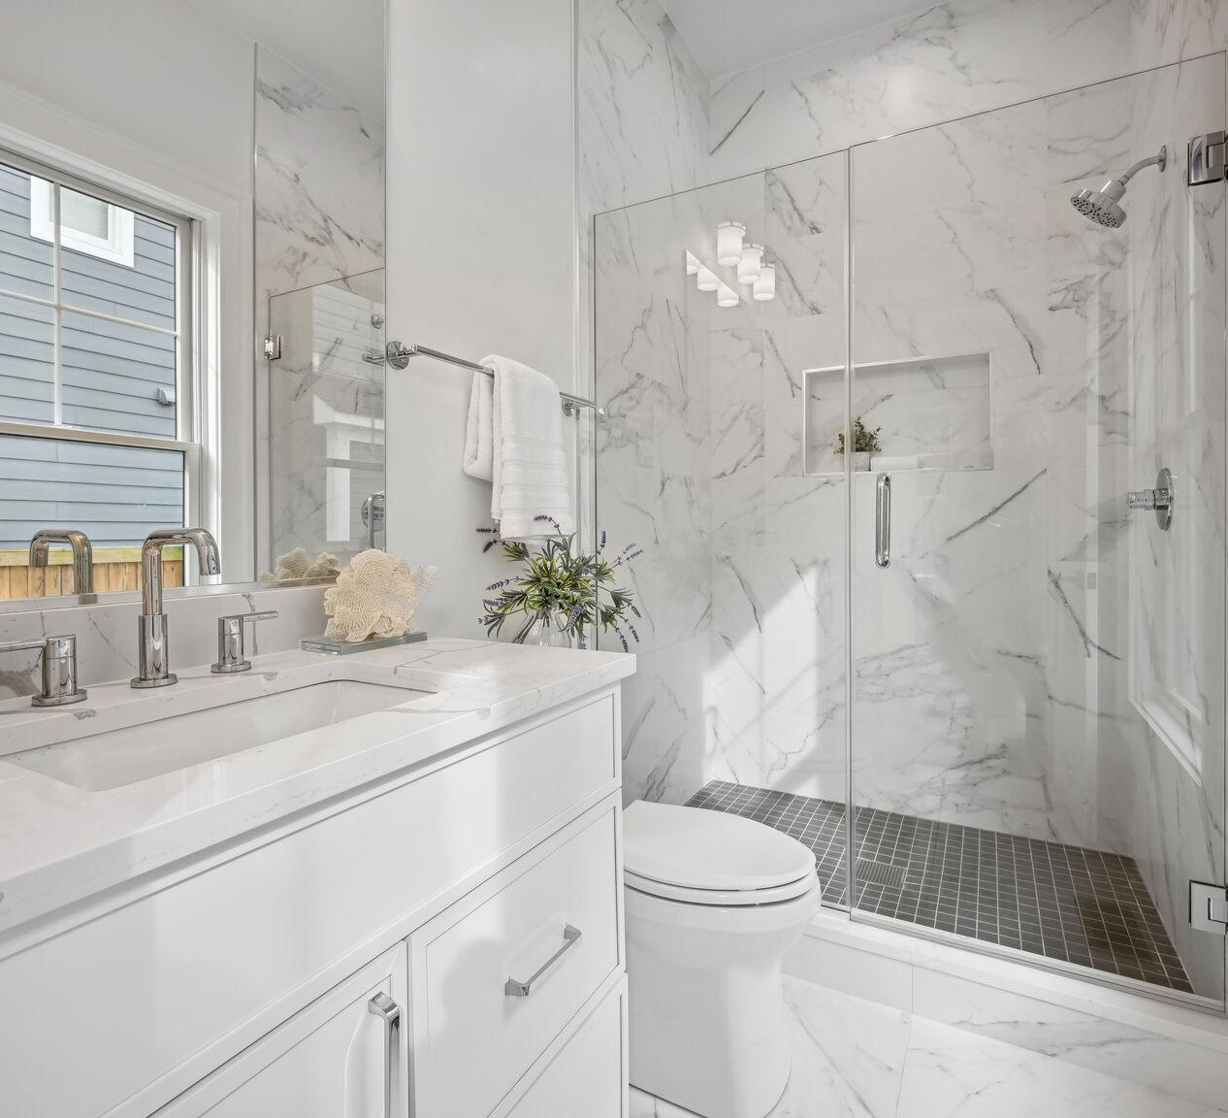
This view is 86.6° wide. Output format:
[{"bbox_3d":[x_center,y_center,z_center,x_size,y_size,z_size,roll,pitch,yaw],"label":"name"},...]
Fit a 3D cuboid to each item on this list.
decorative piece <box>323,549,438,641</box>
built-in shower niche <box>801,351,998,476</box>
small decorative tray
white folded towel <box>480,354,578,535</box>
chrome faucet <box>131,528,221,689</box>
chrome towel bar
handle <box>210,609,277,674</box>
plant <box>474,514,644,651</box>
[{"bbox_3d":[-0.413,0.061,1.161,0.105,0.152,0.185,1,2,29],"label":"decorative piece"},{"bbox_3d":[1.078,-0.535,2.513,0.645,0.415,0.100,1,2,29],"label":"built-in shower niche"},{"bbox_3d":[-0.438,0.146,1.157,0.106,0.013,0.182,1,2,29],"label":"small decorative tray"},{"bbox_3d":[-0.213,-0.249,1.568,0.098,0.400,0.300,1,2,29],"label":"white folded towel"},{"bbox_3d":[-0.538,0.064,0.806,0.175,0.202,0.050,1,2,29],"label":"chrome faucet"},{"bbox_3d":[-0.243,-0.410,1.536,0.078,0.057,0.665,1,2,29],"label":"chrome towel bar"},{"bbox_3d":[-0.539,0.119,0.958,0.049,0.081,0.093,1,2,29],"label":"handle"},{"bbox_3d":[-0.138,0.065,1.525,0.310,0.340,0.340,1,2,29],"label":"plant"}]

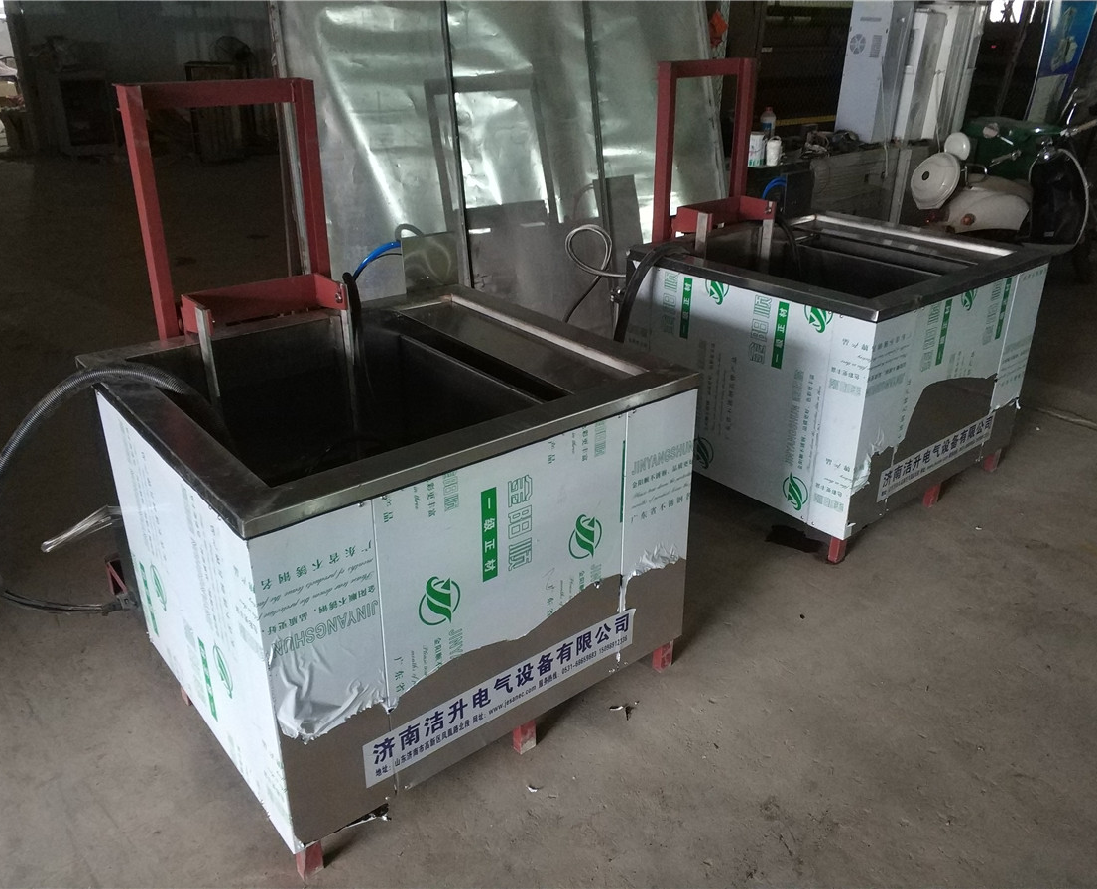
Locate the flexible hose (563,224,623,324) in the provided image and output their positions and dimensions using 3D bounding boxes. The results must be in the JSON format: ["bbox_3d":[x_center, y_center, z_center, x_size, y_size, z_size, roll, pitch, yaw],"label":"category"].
[{"bbox_3d":[0.184,-0.649,3.542,0.252,0.387,0.161,0,25,0],"label":"flexible hose"}]

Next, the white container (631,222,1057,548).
[{"bbox_3d":[1.071,-0.359,3.594,1.151,0.782,1.052,-19,31,-36],"label":"white container"}]

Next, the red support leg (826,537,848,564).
[{"bbox_3d":[0.890,0.319,2.855,0.044,0.075,0.037,-20,32,-36],"label":"red support leg"}]

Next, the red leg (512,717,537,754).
[{"bbox_3d":[-0.056,0.661,2.119,0.044,0.072,0.037,-19,31,-35],"label":"red leg"}]

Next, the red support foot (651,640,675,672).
[{"bbox_3d":[0.293,0.541,2.379,0.044,0.072,0.037,-19,31,-35],"label":"red support foot"}]

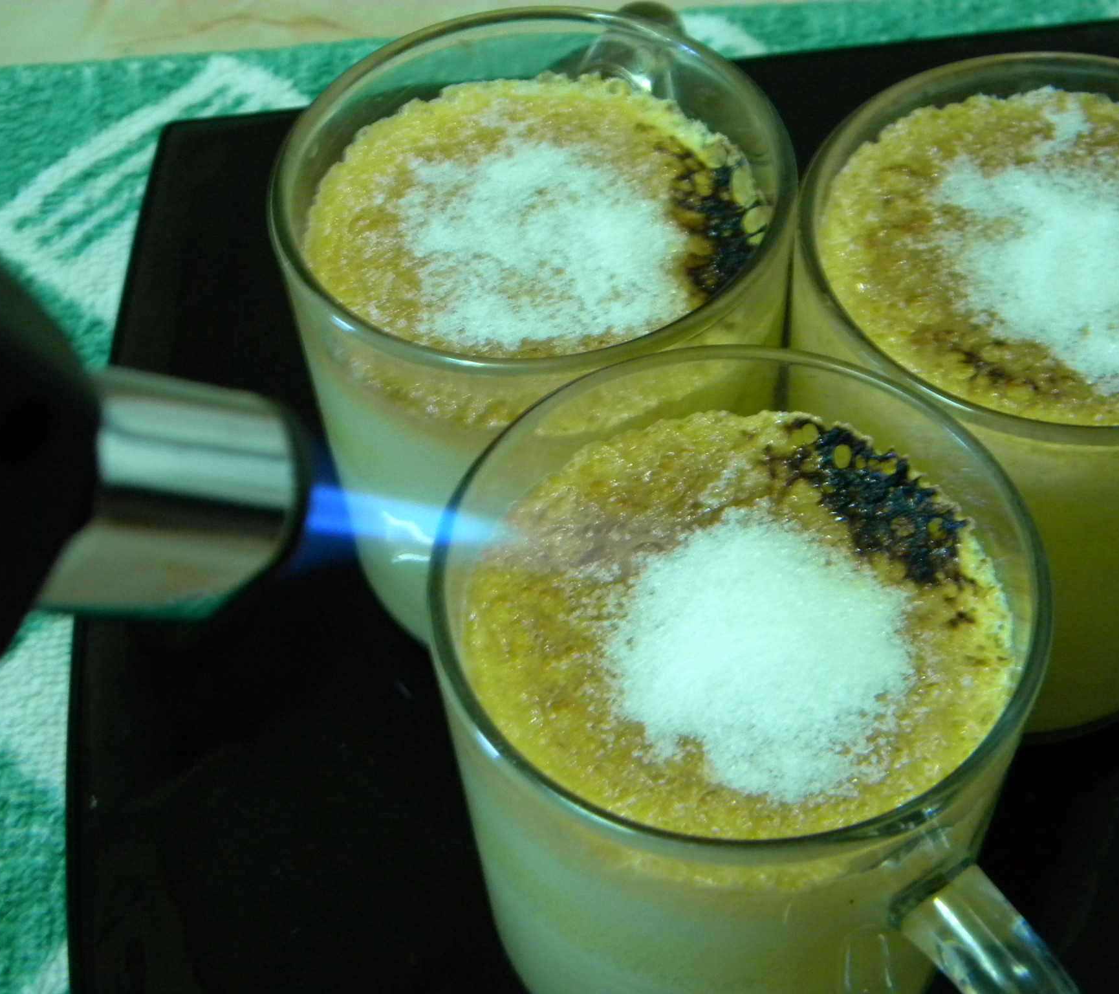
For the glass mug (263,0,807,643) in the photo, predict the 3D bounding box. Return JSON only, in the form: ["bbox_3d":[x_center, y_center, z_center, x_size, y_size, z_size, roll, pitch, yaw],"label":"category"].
[{"bbox_3d":[0.003,-0.038,0.314,0.078,0.085,0.115,12,55,11],"label":"glass mug"}]

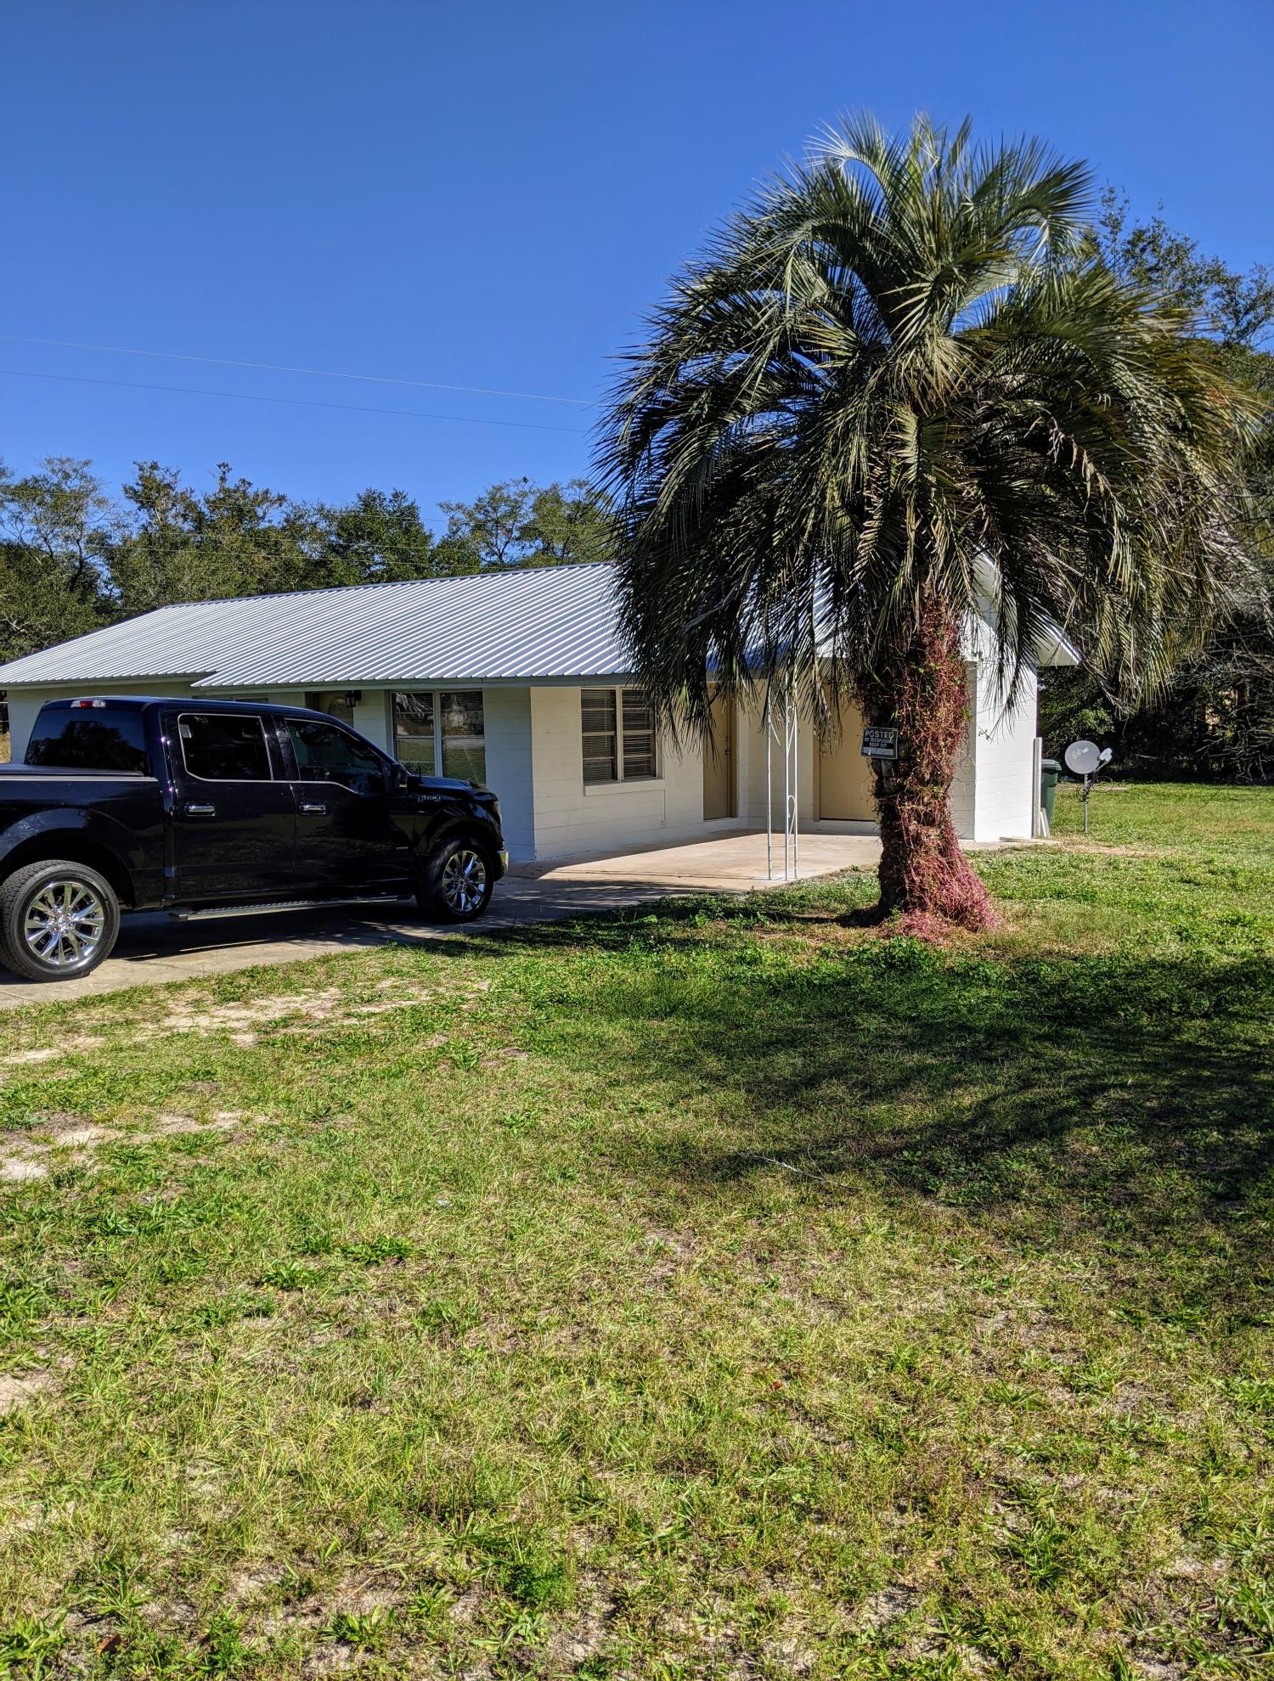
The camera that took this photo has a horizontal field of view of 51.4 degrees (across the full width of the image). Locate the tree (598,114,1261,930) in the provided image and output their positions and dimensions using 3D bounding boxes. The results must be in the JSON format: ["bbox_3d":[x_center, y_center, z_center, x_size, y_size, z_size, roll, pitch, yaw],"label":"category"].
[{"bbox_3d":[2.320,-2.470,10.900,5.200,6.300,5.200,0,6,12],"label":"tree"}]

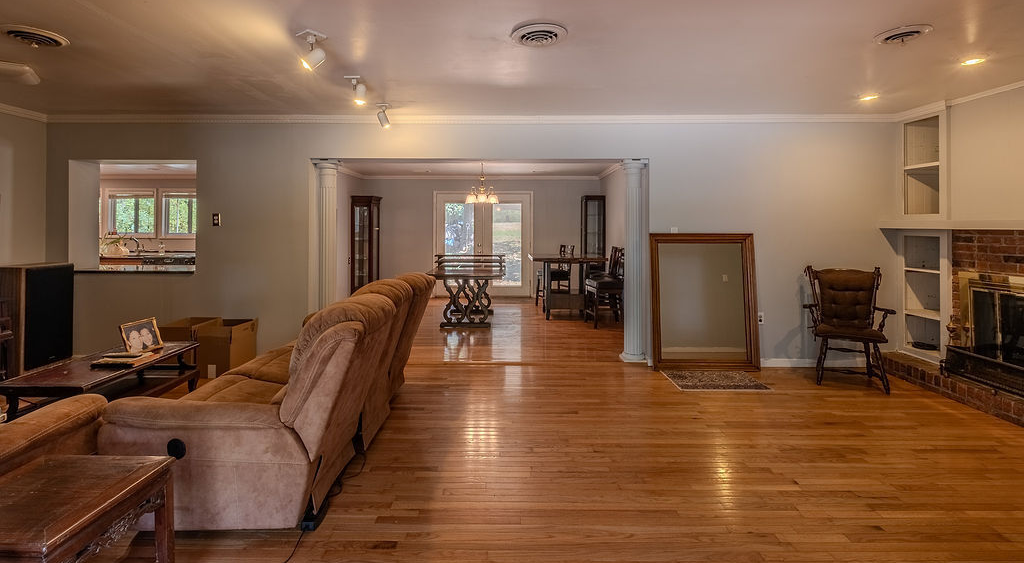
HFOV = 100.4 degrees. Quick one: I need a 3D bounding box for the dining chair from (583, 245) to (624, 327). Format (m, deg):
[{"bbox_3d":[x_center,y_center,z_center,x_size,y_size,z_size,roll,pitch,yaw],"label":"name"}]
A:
[{"bbox_3d":[1.345,0.075,5.930,0.530,1.060,0.450,-1,4,-10],"label":"dining chair"}]

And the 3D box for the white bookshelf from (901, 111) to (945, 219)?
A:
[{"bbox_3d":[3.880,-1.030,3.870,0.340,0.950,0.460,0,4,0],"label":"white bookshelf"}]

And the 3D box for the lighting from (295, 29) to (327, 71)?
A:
[{"bbox_3d":[-1.147,-1.321,2.430,0.170,0.200,0.155,-1,3,-21],"label":"lighting"}]

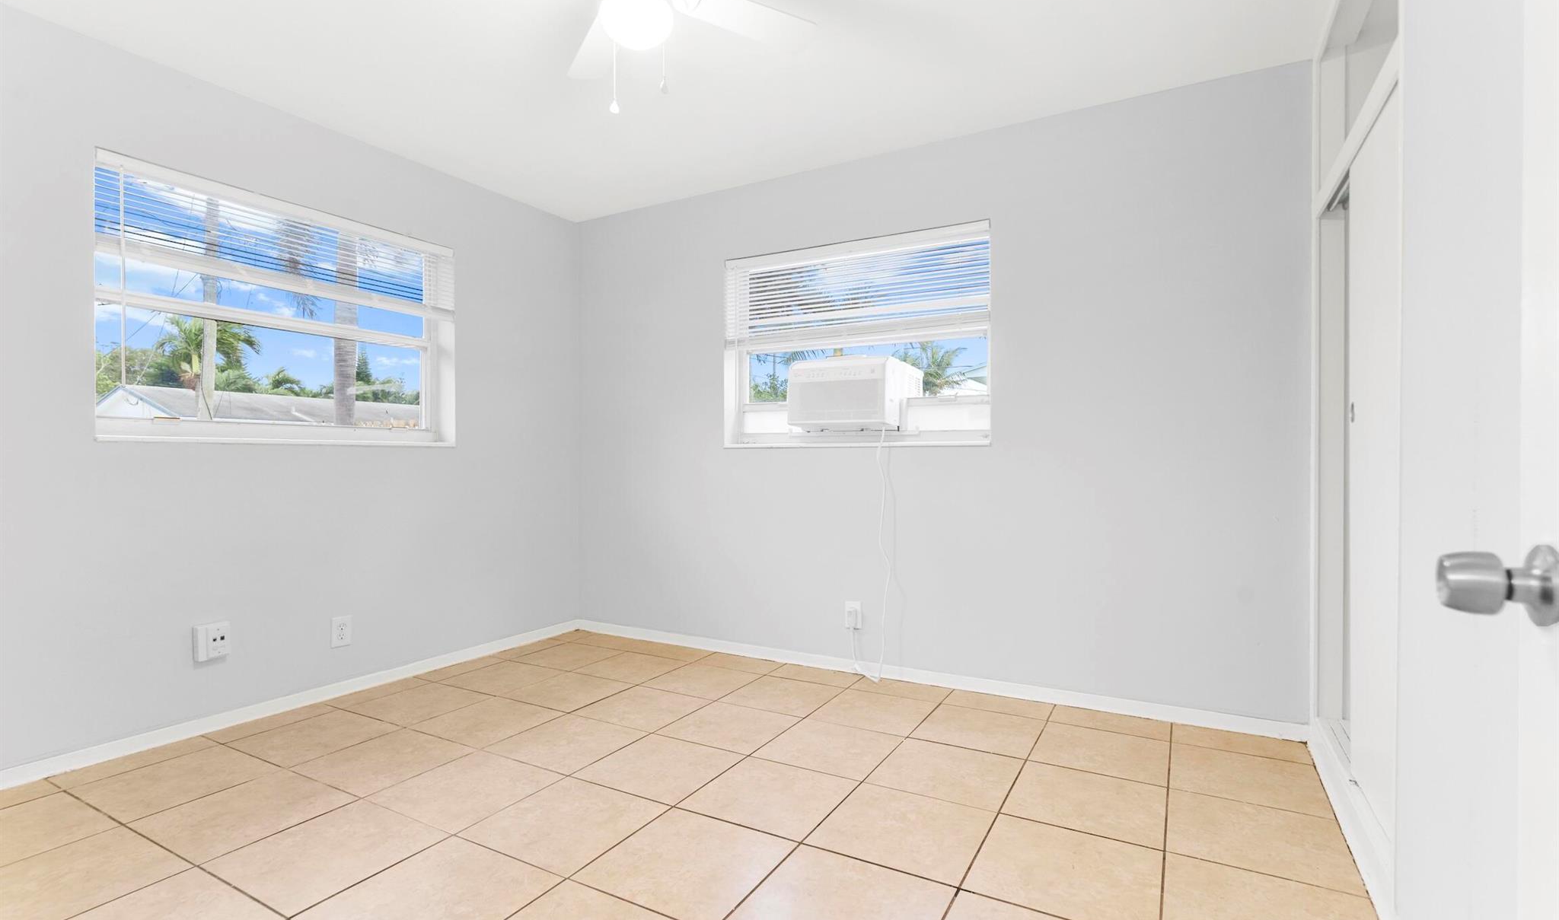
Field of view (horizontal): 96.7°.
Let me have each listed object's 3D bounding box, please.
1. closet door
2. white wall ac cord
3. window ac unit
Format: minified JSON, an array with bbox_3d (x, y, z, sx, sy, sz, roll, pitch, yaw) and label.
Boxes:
[{"bbox_3d":[1.507,0.025,1.738,0.035,1.808,0.626,0,0,30],"label":"closet door"},{"bbox_3d":[0.421,0.439,3.257,0.187,1.182,0.091,0,0,30],"label":"white wall ac cord"},{"bbox_3d":[0.388,-0.314,3.517,0.533,0.321,0.495,0,0,30],"label":"window ac unit"}]

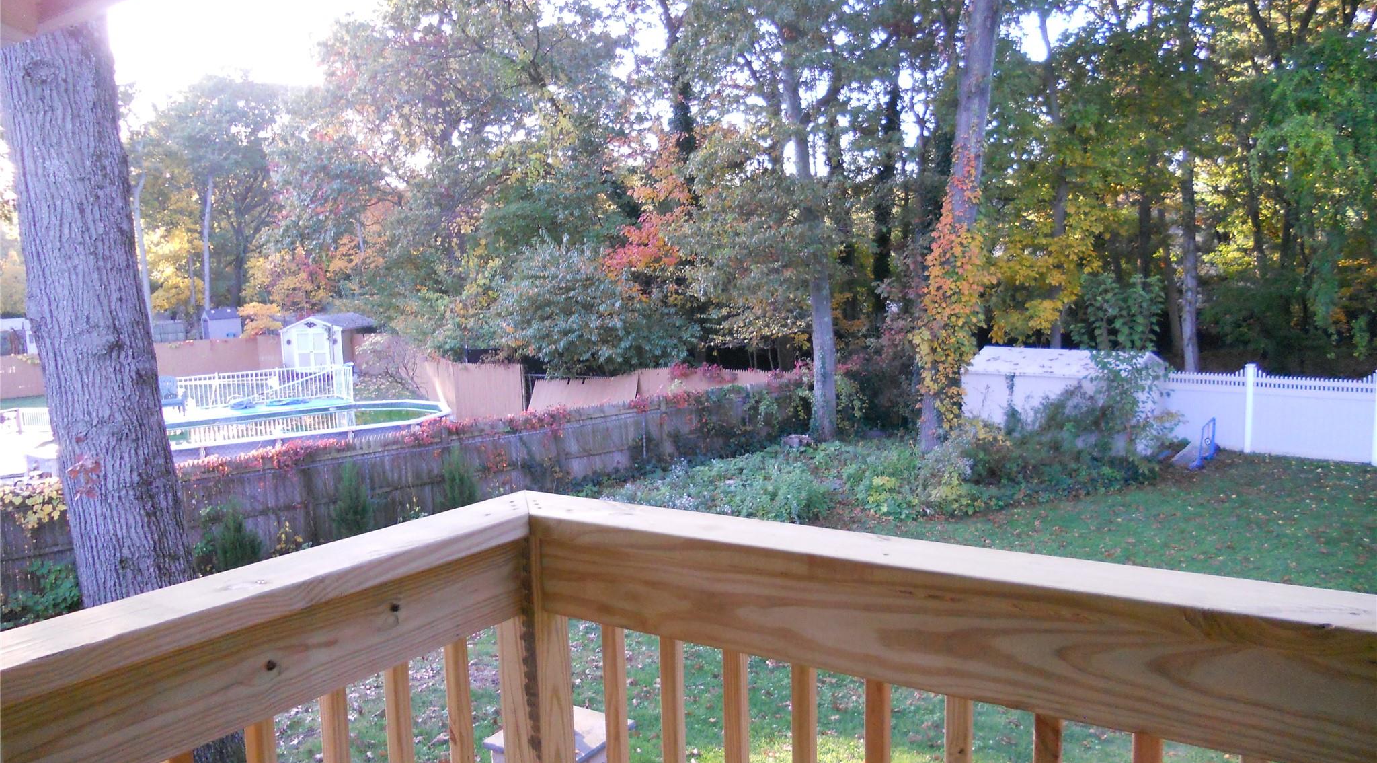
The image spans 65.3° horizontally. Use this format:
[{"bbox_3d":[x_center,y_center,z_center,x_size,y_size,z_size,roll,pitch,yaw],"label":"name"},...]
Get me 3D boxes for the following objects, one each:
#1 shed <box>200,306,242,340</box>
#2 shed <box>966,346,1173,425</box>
[{"bbox_3d":[-29.442,-3.336,67.852,1.700,2.500,2.350,4,8,43],"label":"shed"},{"bbox_3d":[8.450,0.440,24.200,3.660,2.350,2.650,3,7,37],"label":"shed"}]

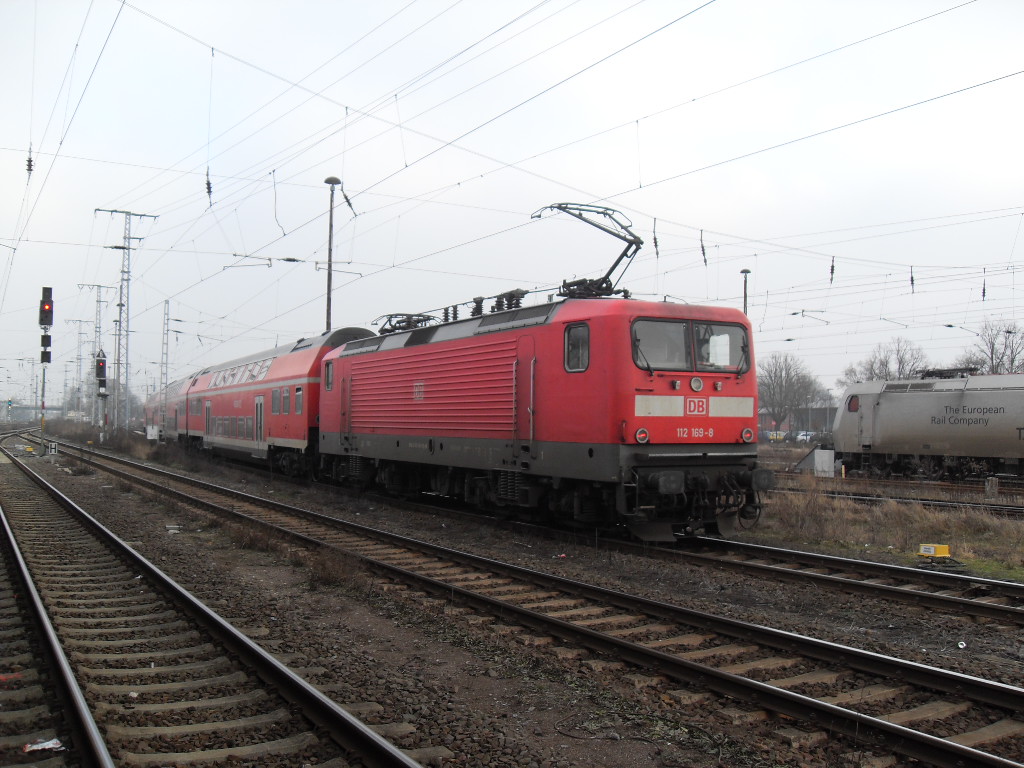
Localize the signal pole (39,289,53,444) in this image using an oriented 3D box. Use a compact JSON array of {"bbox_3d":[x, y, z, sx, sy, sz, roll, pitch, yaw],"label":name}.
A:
[{"bbox_3d":[-25.655,-0.728,55.184,0.750,9.230,0.600,2,-3,-26],"label":"signal pole"}]

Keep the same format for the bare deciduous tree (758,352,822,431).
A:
[{"bbox_3d":[34.504,1.735,130.234,10.300,11.780,10.300,2,-3,-29],"label":"bare deciduous tree"}]

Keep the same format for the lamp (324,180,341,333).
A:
[{"bbox_3d":[-6.872,-2.208,38.028,0.630,11.300,0.630,2,-3,-29],"label":"lamp"}]

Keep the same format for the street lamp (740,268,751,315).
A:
[{"bbox_3d":[13.778,-1.157,59.265,0.630,11.300,0.630,2,-3,-29],"label":"street lamp"}]

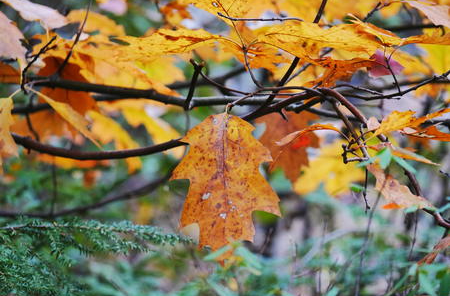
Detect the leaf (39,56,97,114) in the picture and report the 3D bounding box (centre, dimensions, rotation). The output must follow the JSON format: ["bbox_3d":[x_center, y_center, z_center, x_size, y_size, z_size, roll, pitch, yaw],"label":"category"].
[{"bbox_3d":[-0.167,-0.066,3.750,0.066,0.064,0.040,0,5,0],"label":"leaf"}]

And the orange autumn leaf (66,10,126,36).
[{"bbox_3d":[-0.139,-0.135,3.800,0.067,0.028,0.050,0,5,0],"label":"orange autumn leaf"}]

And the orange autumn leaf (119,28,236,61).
[{"bbox_3d":[-0.047,-0.102,3.500,0.117,0.034,0.065,0,5,0],"label":"orange autumn leaf"}]

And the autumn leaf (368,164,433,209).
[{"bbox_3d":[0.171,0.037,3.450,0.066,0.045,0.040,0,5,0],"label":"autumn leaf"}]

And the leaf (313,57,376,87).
[{"bbox_3d":[0.118,-0.075,3.530,0.066,0.030,0.050,0,5,0],"label":"leaf"}]

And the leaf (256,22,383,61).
[{"bbox_3d":[0.093,-0.105,3.500,0.125,0.040,0.065,0,5,0],"label":"leaf"}]

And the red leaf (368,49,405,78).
[{"bbox_3d":[0.168,-0.088,3.700,0.040,0.029,0.035,0,5,0],"label":"red leaf"}]

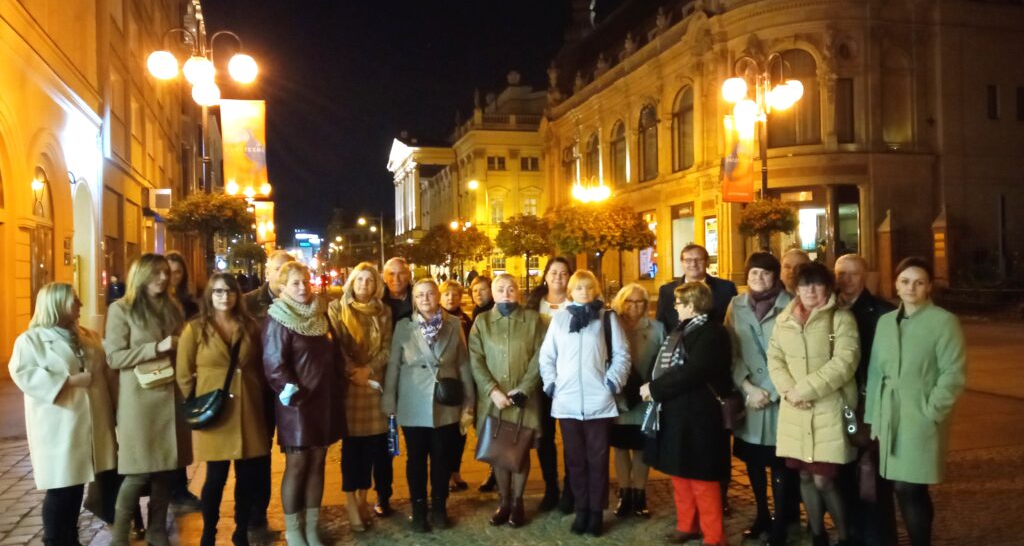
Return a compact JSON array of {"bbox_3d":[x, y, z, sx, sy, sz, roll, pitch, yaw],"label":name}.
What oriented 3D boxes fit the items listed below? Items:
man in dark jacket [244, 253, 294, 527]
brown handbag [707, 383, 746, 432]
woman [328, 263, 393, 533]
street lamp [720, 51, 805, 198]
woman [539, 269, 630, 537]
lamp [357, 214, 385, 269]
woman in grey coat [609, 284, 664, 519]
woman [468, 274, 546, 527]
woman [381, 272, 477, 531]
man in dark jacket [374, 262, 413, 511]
[{"bbox_3d":[-1.583,0.763,5.348,0.540,1.827,0.360,-1,0,-23],"label":"man in dark jacket"},{"bbox_3d":[1.325,0.814,4.800,0.120,0.270,0.250,-1,0,25],"label":"brown handbag"},{"bbox_3d":[-0.985,0.800,5.263,0.480,1.713,0.370,-1,0,-21],"label":"woman"},{"bbox_3d":[4.388,-1.069,14.010,1.450,5.300,1.450,-1,0,17],"label":"street lamp"},{"bbox_3d":[0.463,0.805,5.087,0.570,1.650,0.360,-1,0,3],"label":"woman"},{"bbox_3d":[-15.927,-2.204,90.017,2.900,9.000,0.500,-1,0,-6],"label":"lamp"},{"bbox_3d":[0.834,0.854,5.482,0.500,1.551,0.340,-1,0,9],"label":"woman in grey coat"},{"bbox_3d":[-0.040,0.826,5.288,0.520,1.630,0.380,-1,0,0],"label":"woman"},{"bbox_3d":[-0.543,0.847,5.226,0.570,1.610,0.360,-1,0,-7],"label":"woman"},{"bbox_3d":[-0.797,0.773,5.579,0.540,1.770,0.360,-1,0,-7],"label":"man in dark jacket"}]

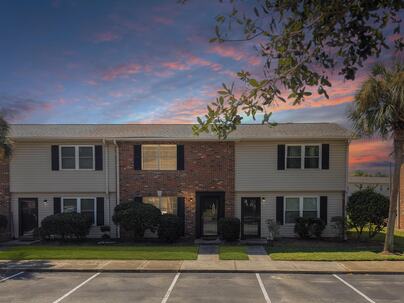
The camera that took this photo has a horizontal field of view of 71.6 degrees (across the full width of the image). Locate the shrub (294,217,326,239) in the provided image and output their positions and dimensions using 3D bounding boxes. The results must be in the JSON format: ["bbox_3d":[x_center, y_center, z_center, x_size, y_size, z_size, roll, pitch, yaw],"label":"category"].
[{"bbox_3d":[5.404,3.810,13.950,1.520,1.080,1.200,0,-2,0],"label":"shrub"}]

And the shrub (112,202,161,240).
[{"bbox_3d":[-3.132,3.387,13.600,2.280,1.830,1.800,0,-2,0],"label":"shrub"}]

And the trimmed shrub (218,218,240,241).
[{"bbox_3d":[1.387,3.871,13.900,1.050,1.180,1.050,0,-2,0],"label":"trimmed shrub"}]

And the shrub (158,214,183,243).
[{"bbox_3d":[-1.533,3.807,13.850,1.220,1.320,1.150,0,-2,0],"label":"shrub"}]

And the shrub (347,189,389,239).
[{"bbox_3d":[8.593,3.210,14.500,2.130,2.530,2.000,0,-2,0],"label":"shrub"}]

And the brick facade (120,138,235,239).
[{"bbox_3d":[-1.282,1.994,14.600,6.040,5.080,0.350,0,-2,0],"label":"brick facade"}]

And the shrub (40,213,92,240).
[{"bbox_3d":[-6.652,3.706,13.750,2.510,1.350,1.500,0,-2,0],"label":"shrub"}]

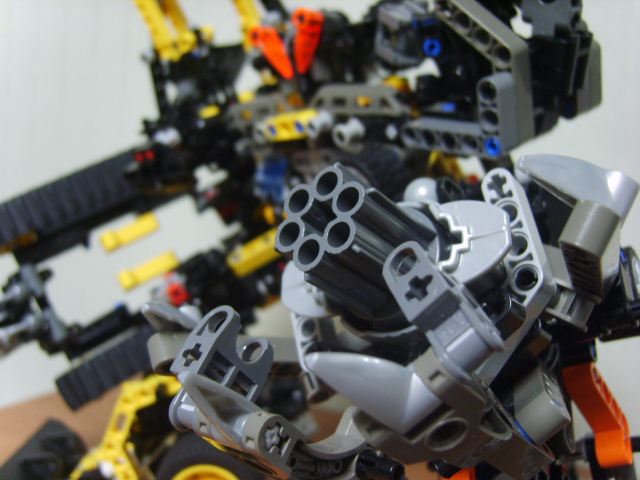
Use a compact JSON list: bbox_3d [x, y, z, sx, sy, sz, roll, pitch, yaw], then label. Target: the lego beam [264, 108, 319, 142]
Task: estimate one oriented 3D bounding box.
[{"bbox_3d":[-0.011,-0.045,0.259,0.024,0.007,0.008,0,30,45],"label":"lego beam"}]

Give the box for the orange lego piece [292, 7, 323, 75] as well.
[{"bbox_3d":[-0.005,-0.075,0.244,0.008,0.024,0.008,28,36,32],"label":"orange lego piece"}]

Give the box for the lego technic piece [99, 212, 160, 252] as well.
[{"bbox_3d":[-0.076,-0.003,0.259,0.022,0.008,0.008,-31,20,-36],"label":"lego technic piece"}]

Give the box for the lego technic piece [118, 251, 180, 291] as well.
[{"bbox_3d":[-0.068,0.012,0.259,0.022,0.008,0.008,-31,20,-36],"label":"lego technic piece"}]

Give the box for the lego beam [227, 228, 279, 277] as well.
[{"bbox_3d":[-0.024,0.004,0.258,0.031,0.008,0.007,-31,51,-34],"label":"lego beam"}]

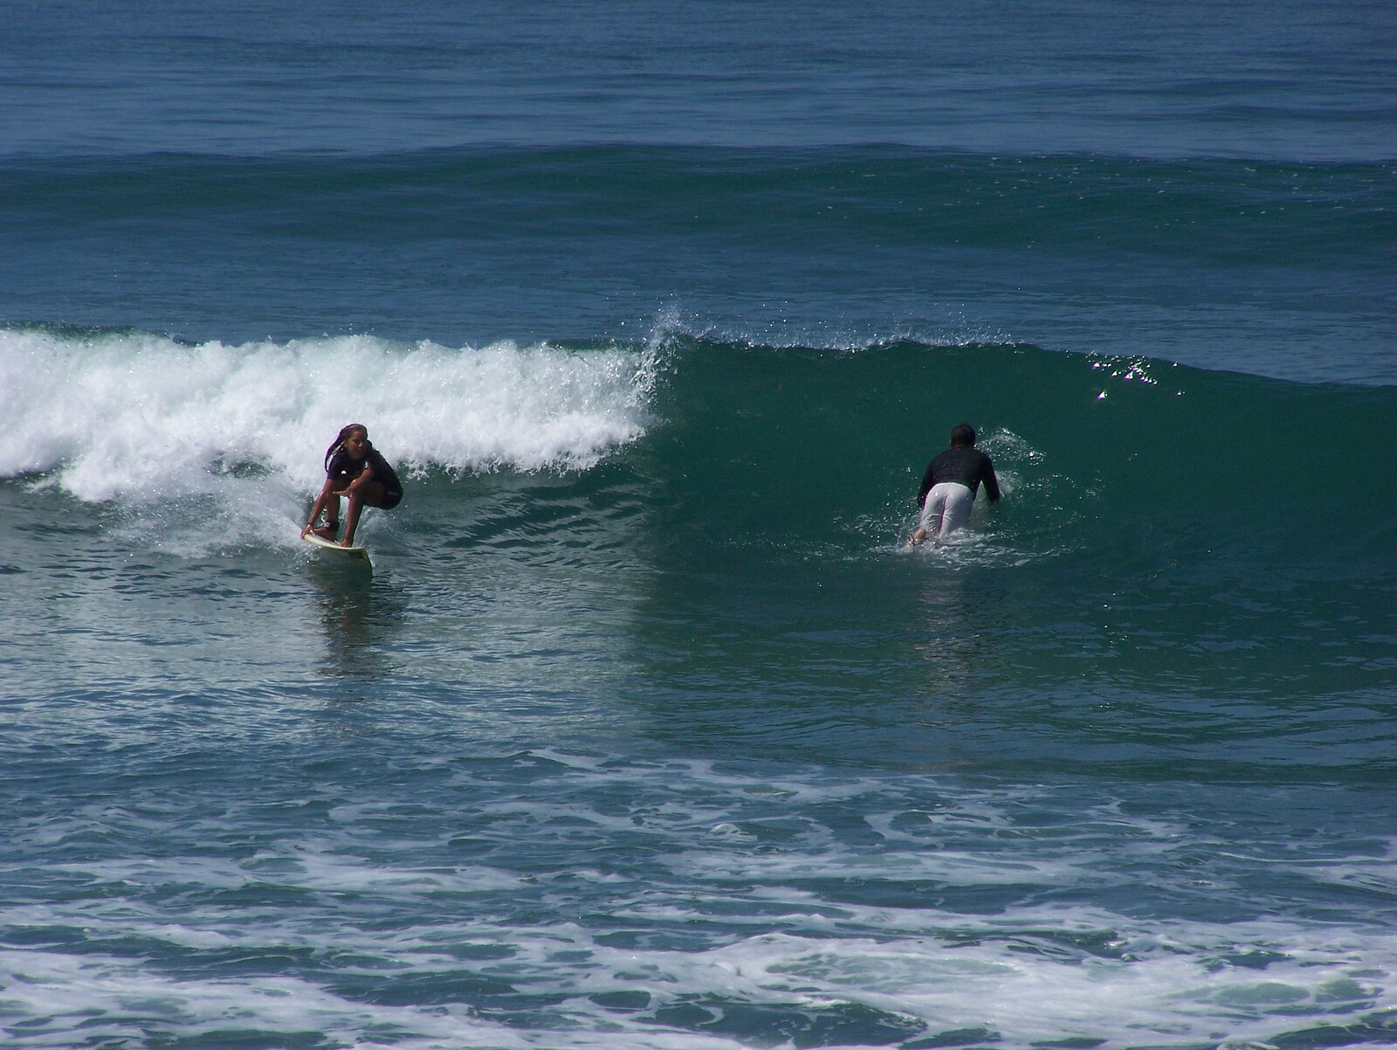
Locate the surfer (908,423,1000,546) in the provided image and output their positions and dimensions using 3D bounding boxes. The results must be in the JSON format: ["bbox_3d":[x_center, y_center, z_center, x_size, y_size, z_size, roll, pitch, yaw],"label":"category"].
[{"bbox_3d":[1.856,-0.265,107.500,0.600,0.470,1.550,4,27,14],"label":"surfer"}]

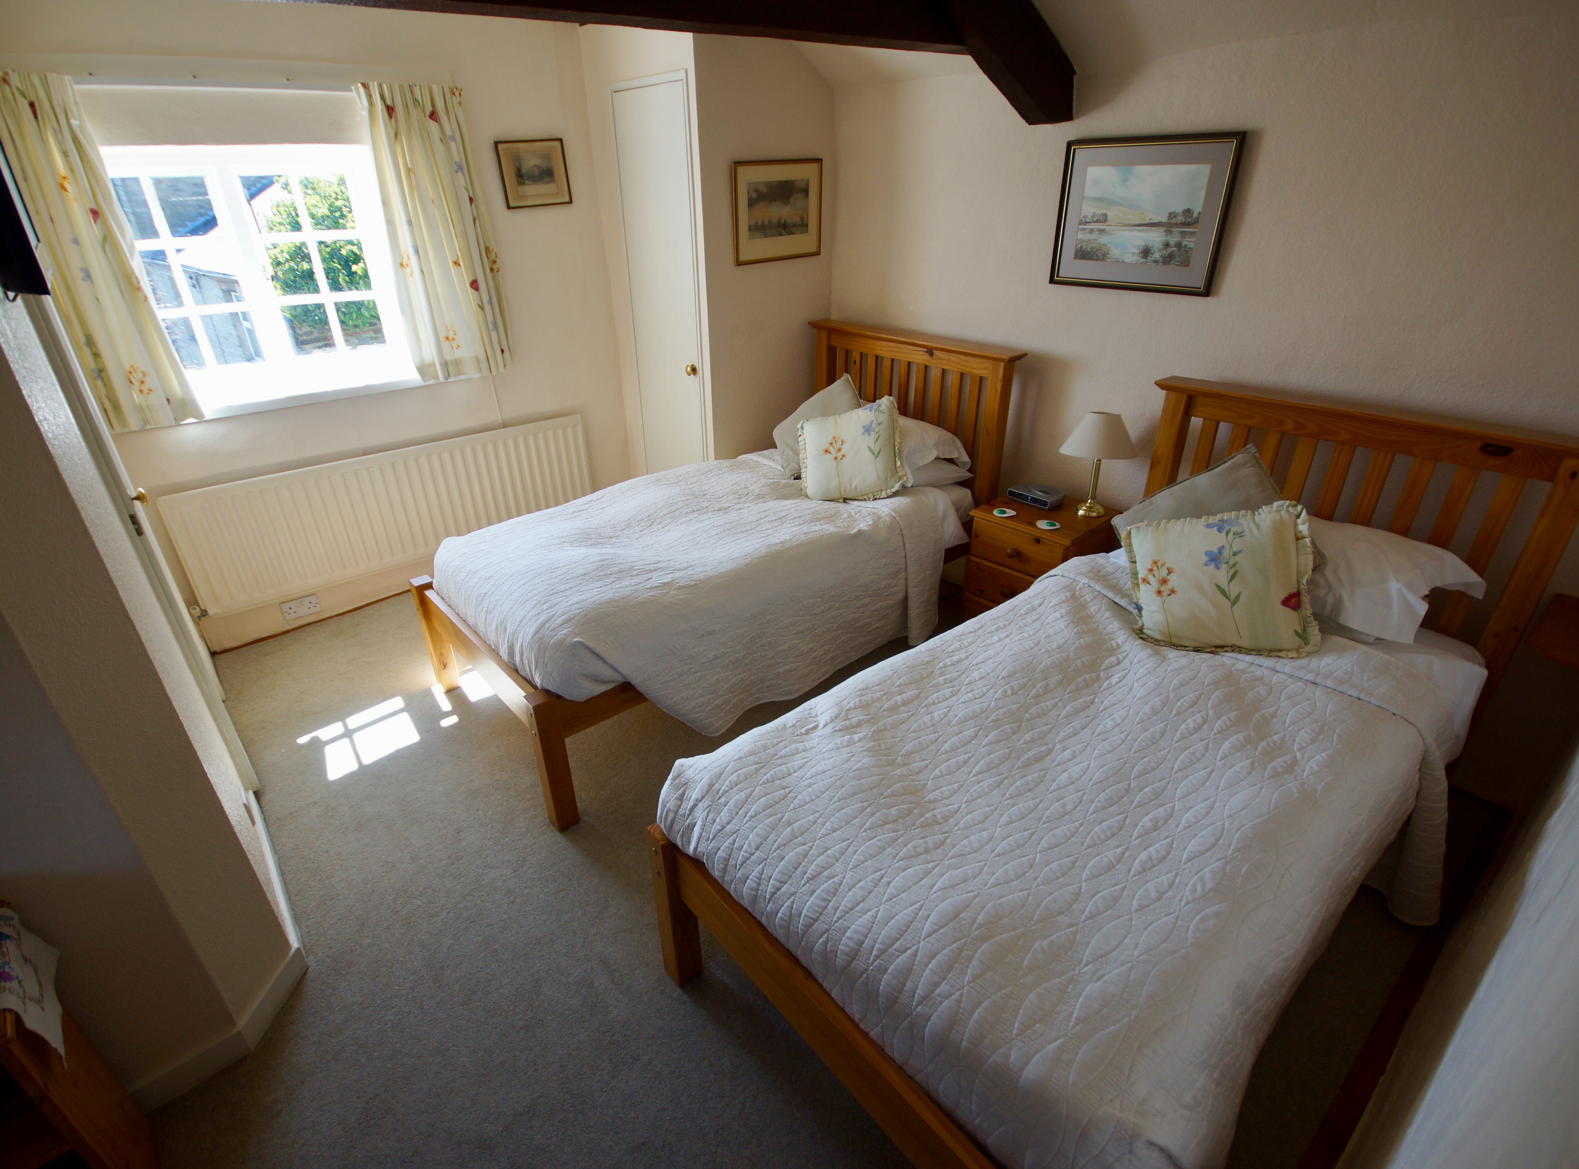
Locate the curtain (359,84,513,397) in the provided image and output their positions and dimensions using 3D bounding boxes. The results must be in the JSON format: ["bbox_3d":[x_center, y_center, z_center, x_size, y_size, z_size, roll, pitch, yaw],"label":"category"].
[{"bbox_3d":[-1.447,-1.432,3.073,0.420,1.111,0.110,-23,34,-36],"label":"curtain"}]

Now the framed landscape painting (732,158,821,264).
[{"bbox_3d":[-0.040,-1.548,3.035,0.465,0.371,0.025,-22,35,-35],"label":"framed landscape painting"}]

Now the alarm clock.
[{"bbox_3d":[0.929,-0.340,2.751,0.101,0.040,0.177,-24,36,-37],"label":"alarm clock"}]

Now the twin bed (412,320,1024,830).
[{"bbox_3d":[-0.213,-0.253,2.745,2.045,1.065,1.073,-23,35,-36],"label":"twin bed"}]

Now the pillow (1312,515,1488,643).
[{"bbox_3d":[1.422,-0.099,2.061,0.450,0.175,0.720,-21,34,-34],"label":"pillow"}]

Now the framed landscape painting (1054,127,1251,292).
[{"bbox_3d":[1.183,-1.253,2.490,0.030,0.465,0.592,-23,35,-36],"label":"framed landscape painting"}]

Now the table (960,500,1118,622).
[{"bbox_3d":[1.007,-0.018,2.962,0.419,0.577,0.412,-24,36,-38],"label":"table"}]

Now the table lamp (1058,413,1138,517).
[{"bbox_3d":[1.075,-0.415,2.561,0.253,0.348,0.253,-22,35,-35],"label":"table lamp"}]

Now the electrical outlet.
[{"bbox_3d":[-2.154,0.103,3.227,0.142,0.085,0.015,-23,34,-36],"label":"electrical outlet"}]

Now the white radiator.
[{"bbox_3d":[-1.629,-0.337,3.184,1.621,0.510,0.086,-22,35,-35],"label":"white radiator"}]

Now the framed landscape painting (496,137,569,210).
[{"bbox_3d":[-1.130,-1.829,3.258,0.310,0.250,0.020,-23,34,-36],"label":"framed landscape painting"}]

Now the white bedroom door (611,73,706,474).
[{"bbox_3d":[-0.534,-1.051,3.289,0.040,1.985,0.530,-22,35,-35],"label":"white bedroom door"}]

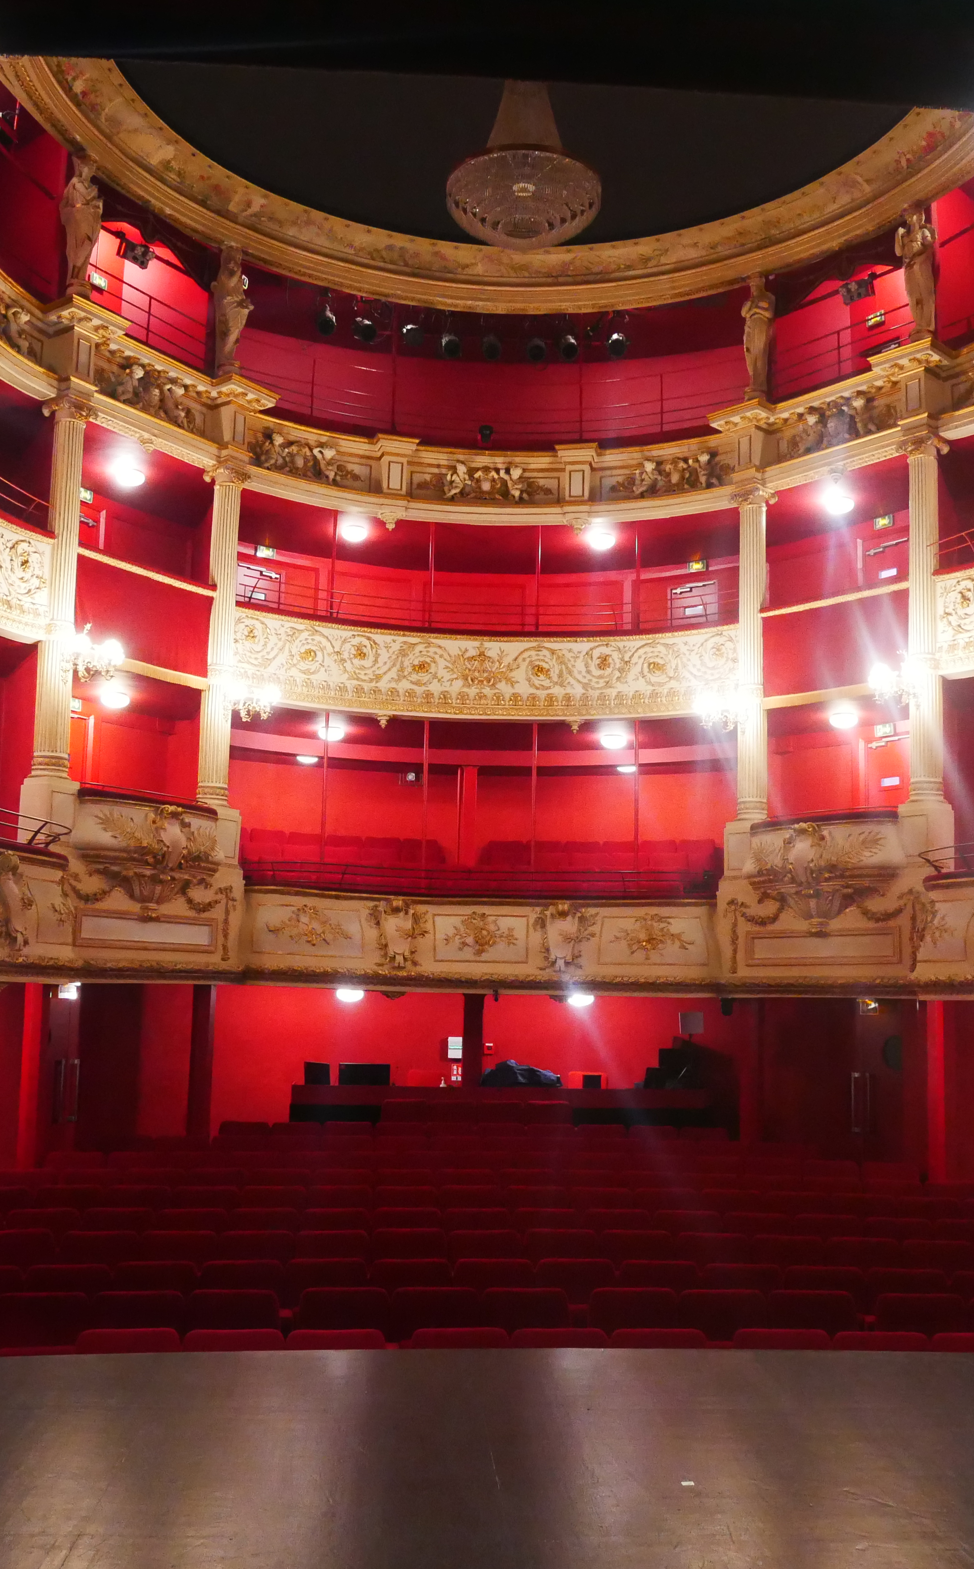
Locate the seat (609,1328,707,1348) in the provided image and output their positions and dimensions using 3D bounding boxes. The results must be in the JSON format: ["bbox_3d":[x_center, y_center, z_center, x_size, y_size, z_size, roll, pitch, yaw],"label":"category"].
[{"bbox_3d":[0.950,3.408,7.709,0.550,0.870,0.580,1,-8,-1],"label":"seat"}]

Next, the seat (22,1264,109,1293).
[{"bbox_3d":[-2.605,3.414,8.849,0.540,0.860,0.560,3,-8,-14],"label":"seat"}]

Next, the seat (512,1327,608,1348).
[{"bbox_3d":[0.408,3.390,7.662,0.550,0.870,0.580,2,-8,-3],"label":"seat"}]

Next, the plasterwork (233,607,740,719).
[{"bbox_3d":[0.002,-1.230,15.865,5.400,1.004,1.000,2,-8,-3],"label":"plasterwork"}]

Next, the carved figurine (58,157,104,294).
[{"bbox_3d":[-3.812,-5.271,13.629,0.400,1.360,0.350,8,-10,-43],"label":"carved figurine"}]

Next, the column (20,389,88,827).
[{"bbox_3d":[-3.881,-1.648,13.190,0.400,4.020,0.400,-4,-9,34],"label":"column"}]

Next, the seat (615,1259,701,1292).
[{"bbox_3d":[1.105,3.487,9.114,0.540,0.880,0.580,1,-8,0],"label":"seat"}]

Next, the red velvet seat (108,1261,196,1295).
[{"bbox_3d":[-2.086,3.447,8.995,0.540,0.860,0.560,3,-8,-12],"label":"red velvet seat"}]

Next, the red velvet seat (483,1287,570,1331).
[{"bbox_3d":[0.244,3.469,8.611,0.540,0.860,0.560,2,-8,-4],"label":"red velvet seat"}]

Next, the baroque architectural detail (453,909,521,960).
[{"bbox_3d":[0.001,1.639,15.918,0.773,0.557,0.130,2,-8,-2],"label":"baroque architectural detail"}]

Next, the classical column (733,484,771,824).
[{"bbox_3d":[2.858,-1.417,15.551,0.370,3.659,0.370,1,-8,0],"label":"classical column"}]

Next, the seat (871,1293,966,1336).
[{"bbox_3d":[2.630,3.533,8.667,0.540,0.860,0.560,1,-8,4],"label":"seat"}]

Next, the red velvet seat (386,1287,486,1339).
[{"bbox_3d":[-0.290,3.431,8.409,0.550,0.870,0.580,2,-8,-5],"label":"red velvet seat"}]

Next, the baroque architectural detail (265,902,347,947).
[{"bbox_3d":[-1.908,1.503,15.435,0.928,0.505,0.130,5,-9,-27],"label":"baroque architectural detail"}]

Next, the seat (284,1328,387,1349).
[{"bbox_3d":[-0.793,3.345,7.516,0.550,0.870,0.580,2,-8,-7],"label":"seat"}]

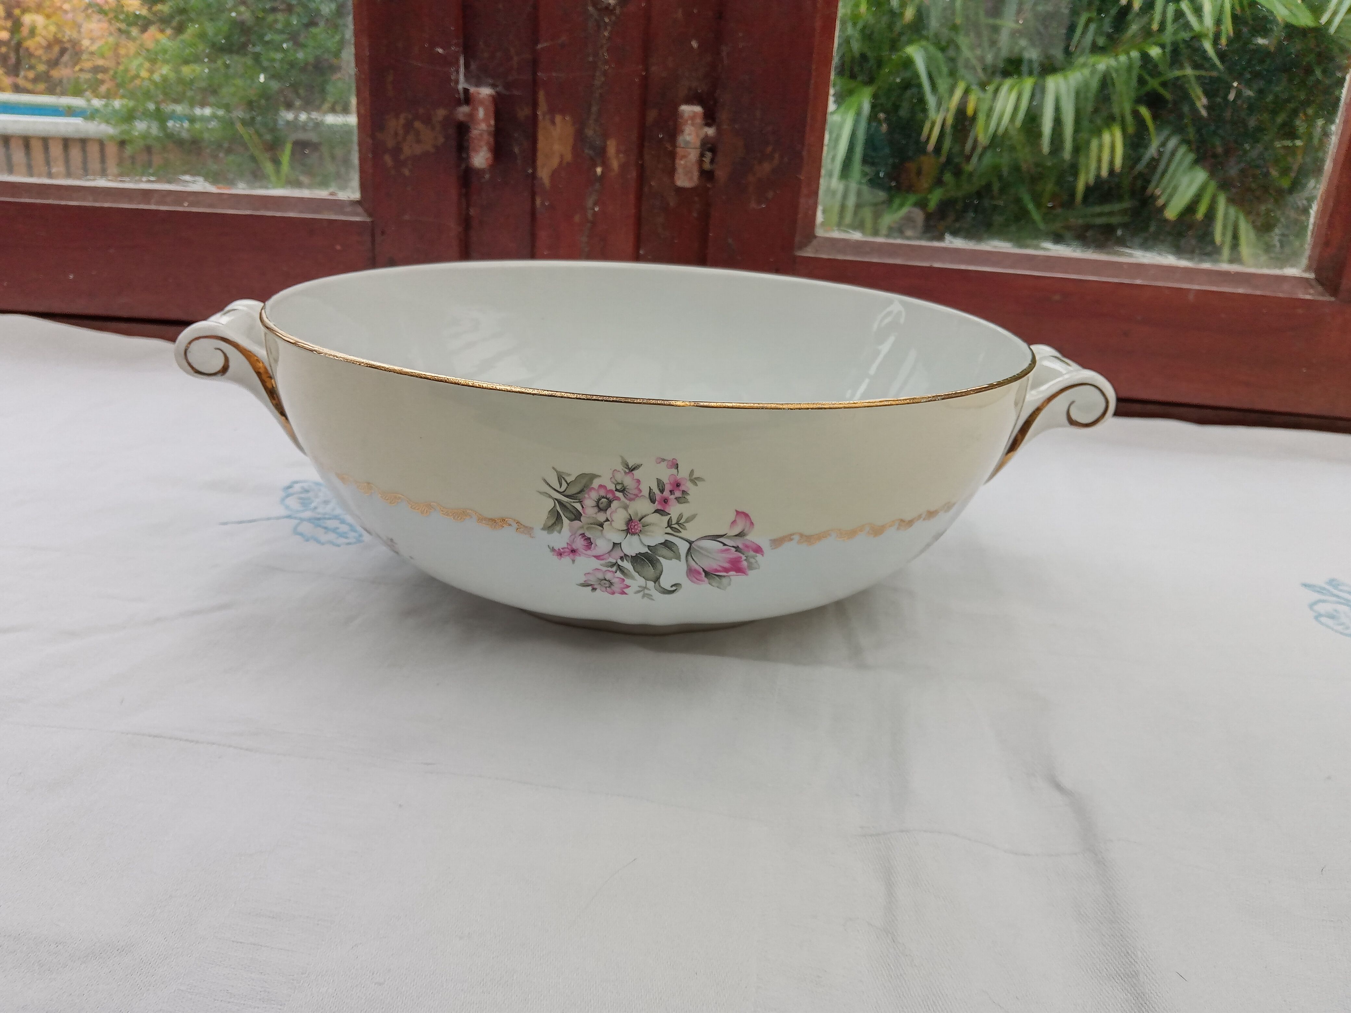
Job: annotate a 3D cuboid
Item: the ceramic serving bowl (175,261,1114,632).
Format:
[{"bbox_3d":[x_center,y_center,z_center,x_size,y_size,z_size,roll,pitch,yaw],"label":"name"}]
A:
[{"bbox_3d":[-0.010,-0.023,0.366,0.289,0.085,0.237,3,20,-4],"label":"ceramic serving bowl"}]

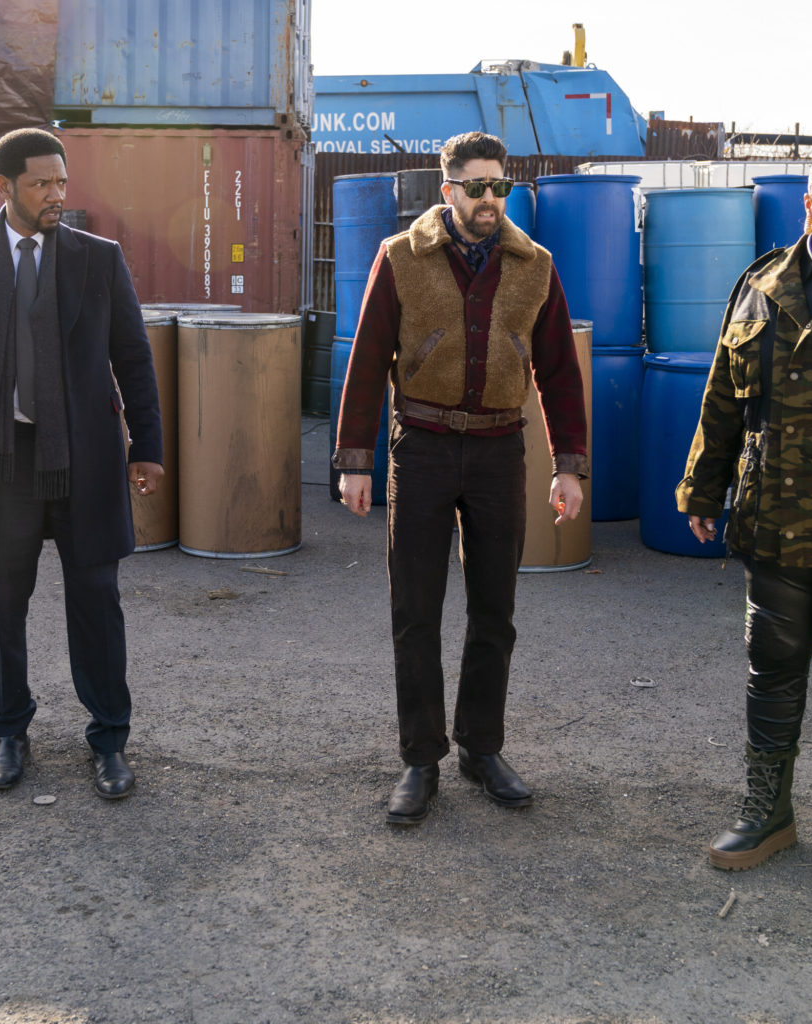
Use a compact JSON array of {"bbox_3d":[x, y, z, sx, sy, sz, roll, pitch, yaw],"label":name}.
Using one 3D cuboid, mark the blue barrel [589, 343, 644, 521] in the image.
[{"bbox_3d":[0.998,-0.437,7.650,0.580,0.900,0.580,0,11,0],"label":"blue barrel"}]

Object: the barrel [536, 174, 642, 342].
[{"bbox_3d":[0.998,-1.385,7.680,0.580,0.910,0.580,0,9,0],"label":"barrel"}]

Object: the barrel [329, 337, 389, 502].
[{"bbox_3d":[-0.142,-0.542,8.100,0.585,0.910,0.585,0,9,0],"label":"barrel"}]

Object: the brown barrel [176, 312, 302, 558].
[{"bbox_3d":[-0.799,-0.373,6.780,0.585,1.060,0.585,0,9,0],"label":"brown barrel"}]

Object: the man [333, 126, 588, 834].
[{"bbox_3d":[0.147,-0.092,3.740,0.660,1.790,0.400,-1,11,-5],"label":"man"}]

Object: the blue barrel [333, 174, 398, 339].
[{"bbox_3d":[-0.115,-1.432,7.920,0.580,0.900,0.580,0,11,0],"label":"blue barrel"}]

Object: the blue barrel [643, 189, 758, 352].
[{"bbox_3d":[1.577,-1.281,7.550,0.585,0.890,0.585,0,9,0],"label":"blue barrel"}]

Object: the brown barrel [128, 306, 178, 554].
[{"bbox_3d":[-1.406,-0.389,6.860,0.585,1.085,0.585,0,11,0],"label":"brown barrel"}]

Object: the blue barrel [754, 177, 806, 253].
[{"bbox_3d":[2.160,-1.361,7.600,0.580,0.900,0.580,0,11,0],"label":"blue barrel"}]

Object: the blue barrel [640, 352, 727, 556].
[{"bbox_3d":[1.444,-0.290,6.930,0.590,0.910,0.590,0,9,0],"label":"blue barrel"}]

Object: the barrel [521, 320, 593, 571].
[{"bbox_3d":[0.580,-0.320,6.580,0.585,1.085,0.585,0,11,0],"label":"barrel"}]

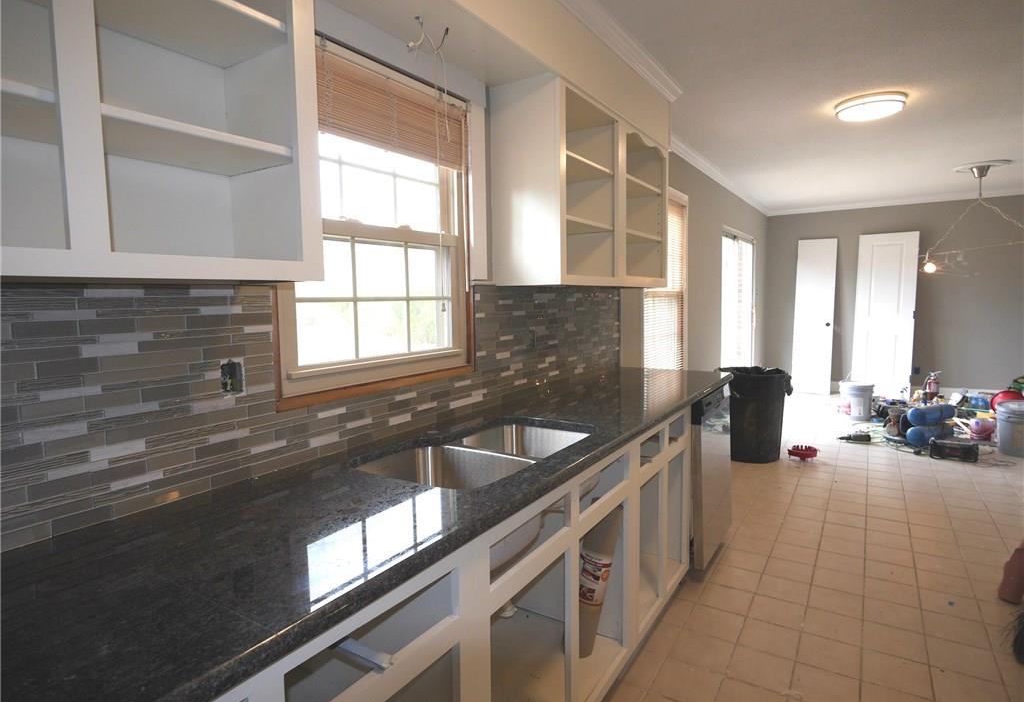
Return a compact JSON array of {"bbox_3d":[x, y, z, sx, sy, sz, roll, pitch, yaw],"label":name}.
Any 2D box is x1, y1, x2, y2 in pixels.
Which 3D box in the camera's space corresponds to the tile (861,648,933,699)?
[{"bbox_3d":[1.366,1.149,1.897,0.200,0.010,0.200,3,7,32],"label":"tile"}]

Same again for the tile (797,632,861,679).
[{"bbox_3d":[1.190,1.141,1.996,0.200,0.010,0.200,3,7,32],"label":"tile"}]

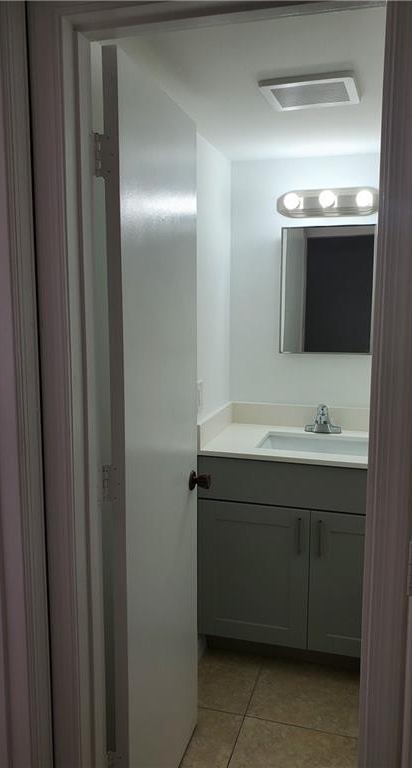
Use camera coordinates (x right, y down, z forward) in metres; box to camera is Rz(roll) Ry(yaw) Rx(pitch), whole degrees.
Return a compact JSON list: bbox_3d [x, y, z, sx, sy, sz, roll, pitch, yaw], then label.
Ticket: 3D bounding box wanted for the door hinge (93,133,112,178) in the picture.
[{"bbox_3d":[-0.230,-0.505,1.266,0.046,0.092,0.028,2,8,16],"label":"door hinge"}]

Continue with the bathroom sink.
[{"bbox_3d":[0.469,0.317,2.405,0.475,0.145,0.325,2,8,16],"label":"bathroom sink"}]

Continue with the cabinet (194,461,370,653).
[{"bbox_3d":[0.483,0.700,2.493,0.910,0.885,0.545,2,8,16],"label":"cabinet"}]

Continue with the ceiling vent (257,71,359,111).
[{"bbox_3d":[0.323,-0.875,1.742,0.265,0.022,0.240,2,8,16],"label":"ceiling vent"}]

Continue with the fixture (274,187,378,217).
[{"bbox_3d":[0.528,-0.789,2.491,0.457,0.119,0.130,2,8,16],"label":"fixture"}]

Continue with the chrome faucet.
[{"bbox_3d":[0.520,0.158,2.559,0.164,0.132,0.130,2,8,16],"label":"chrome faucet"}]

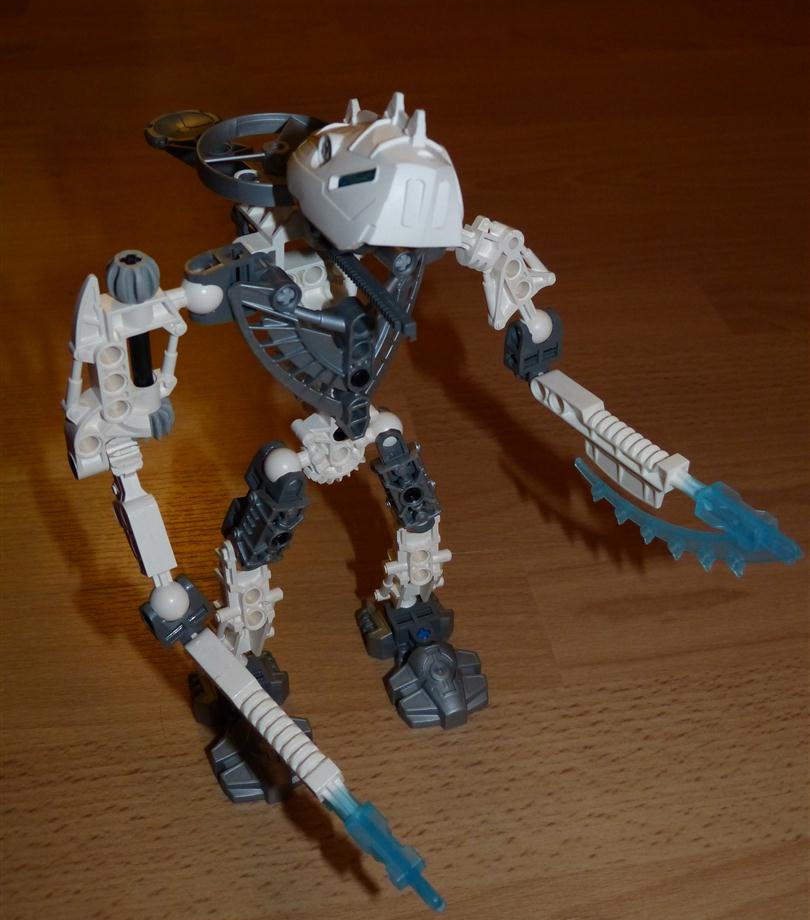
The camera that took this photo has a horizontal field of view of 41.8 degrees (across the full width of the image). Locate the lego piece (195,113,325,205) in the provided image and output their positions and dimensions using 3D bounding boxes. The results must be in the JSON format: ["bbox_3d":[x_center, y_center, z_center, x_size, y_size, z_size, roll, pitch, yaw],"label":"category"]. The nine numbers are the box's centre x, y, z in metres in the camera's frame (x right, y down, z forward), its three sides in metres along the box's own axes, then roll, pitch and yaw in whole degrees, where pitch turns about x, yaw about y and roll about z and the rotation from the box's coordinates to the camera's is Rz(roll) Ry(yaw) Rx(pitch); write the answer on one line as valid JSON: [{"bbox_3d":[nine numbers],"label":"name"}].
[{"bbox_3d":[-0.040,-0.090,0.316,0.045,0.007,0.045,2,45,-2],"label":"lego piece"}]

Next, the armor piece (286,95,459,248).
[{"bbox_3d":[-0.007,-0.071,0.260,0.030,0.034,0.034,-13,42,-26],"label":"armor piece"}]

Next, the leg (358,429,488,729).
[{"bbox_3d":[0.005,0.034,0.329,0.034,0.094,0.058,-14,47,-17],"label":"leg"}]

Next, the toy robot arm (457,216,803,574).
[{"bbox_3d":[0.057,-0.016,0.293,0.023,0.051,0.133,-27,53,-27],"label":"toy robot arm"}]

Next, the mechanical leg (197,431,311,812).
[{"bbox_3d":[-0.044,0.048,0.312,0.040,0.095,0.066,-11,47,-15],"label":"mechanical leg"}]

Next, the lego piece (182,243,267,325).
[{"bbox_3d":[-0.050,-0.049,0.294,0.022,0.015,0.014,-16,48,-18],"label":"lego piece"}]

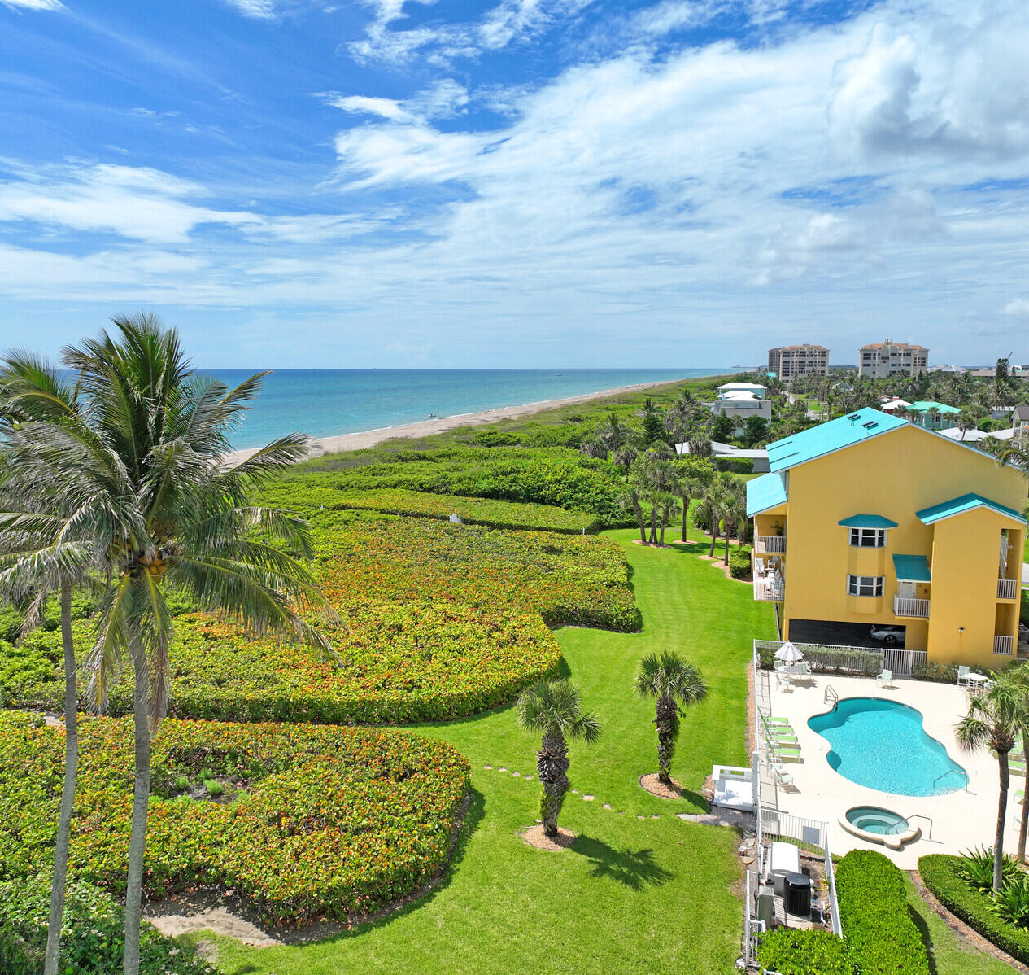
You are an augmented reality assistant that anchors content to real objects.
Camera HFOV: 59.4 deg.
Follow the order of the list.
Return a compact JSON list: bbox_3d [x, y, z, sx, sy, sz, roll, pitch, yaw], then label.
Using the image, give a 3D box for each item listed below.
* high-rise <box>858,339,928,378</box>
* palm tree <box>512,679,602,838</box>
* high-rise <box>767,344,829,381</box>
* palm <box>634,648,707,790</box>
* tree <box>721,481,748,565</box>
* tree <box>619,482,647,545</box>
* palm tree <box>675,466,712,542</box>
[{"bbox_3d":[313.391,-101.529,749.801,55.422,38.931,24.000,2,8,14],"label":"high-rise"},{"bbox_3d":[1.520,9.932,32.645,2.950,5.700,2.950,0,8,0],"label":"palm tree"},{"bbox_3d":[252.000,-108.798,802.662,47.000,38.000,23.000,-1,8,-8],"label":"high-rise"},{"bbox_3d":[6.670,9.799,38.434,3.109,5.836,2.954,1,8,10],"label":"palm"},{"bbox_3d":[19.649,3.119,80.699,2.723,7.934,2.587,2,8,14],"label":"tree"},{"bbox_3d":[11.550,2.504,88.100,2.700,5.800,2.700,0,8,0],"label":"tree"},{"bbox_3d":[17.977,1.631,92.102,3.834,7.875,3.642,1,8,11],"label":"palm tree"}]

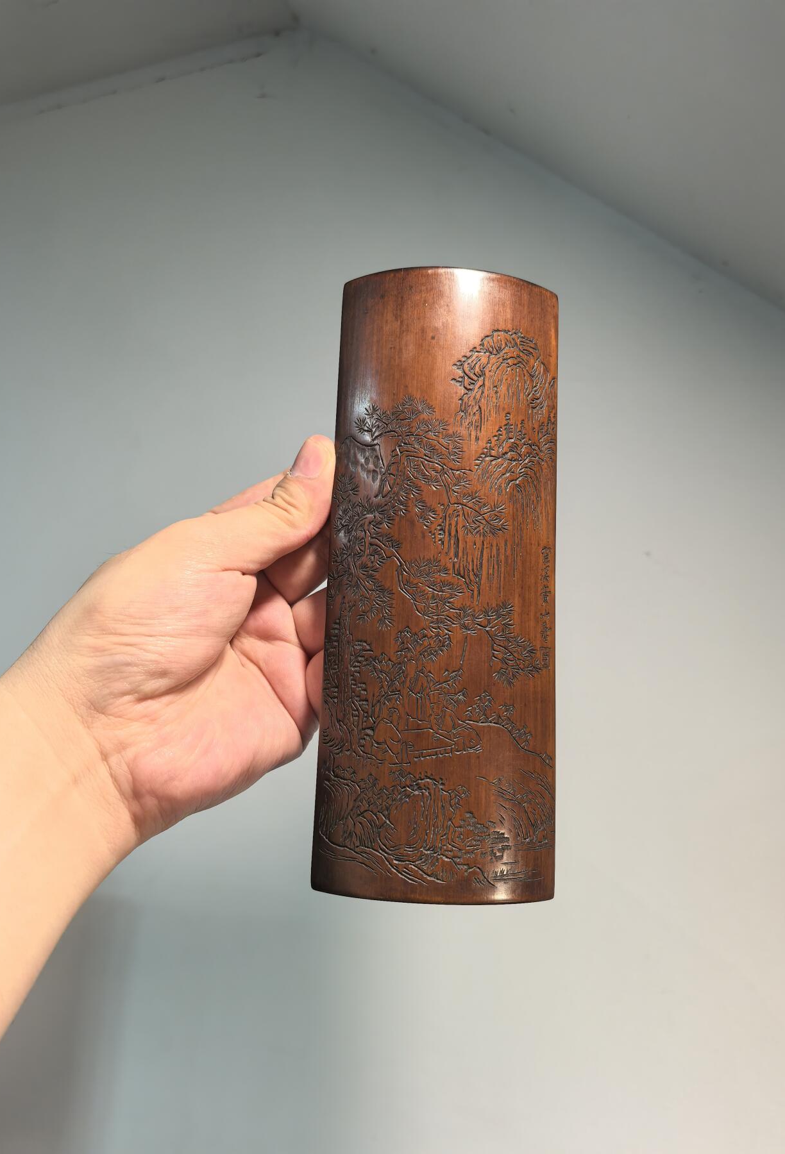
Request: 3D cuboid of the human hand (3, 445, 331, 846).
[{"bbox_3d":[-0.051,0.018,0.335,0.165,0.078,0.097,-38,89,-25],"label":"human hand"}]

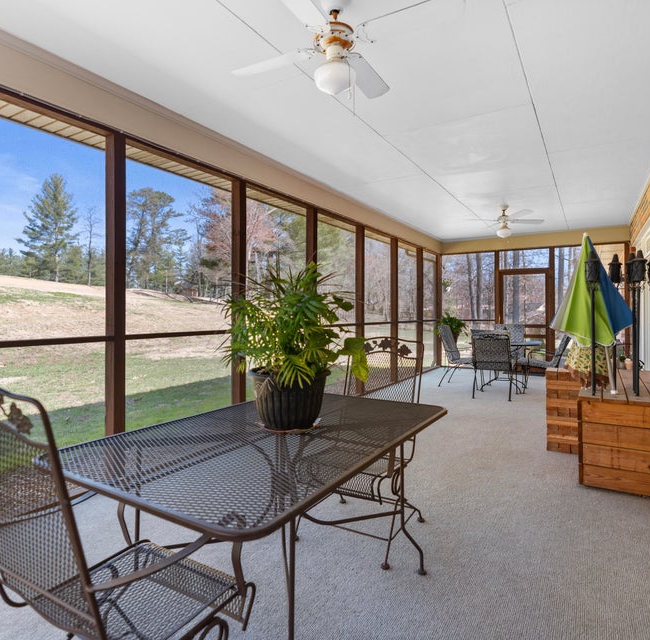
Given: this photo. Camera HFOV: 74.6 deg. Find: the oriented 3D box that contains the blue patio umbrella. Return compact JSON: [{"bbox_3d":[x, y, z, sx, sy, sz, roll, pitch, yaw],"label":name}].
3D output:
[{"bbox_3d":[2.032,-0.042,3.240,0.620,1.200,0.500,-9,1,32],"label":"blue patio umbrella"}]

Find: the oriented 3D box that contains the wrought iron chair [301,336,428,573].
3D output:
[{"bbox_3d":[0.215,0.632,2.365,0.640,1.030,0.750,1,1,32],"label":"wrought iron chair"}]

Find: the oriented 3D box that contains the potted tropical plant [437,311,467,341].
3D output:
[{"bbox_3d":[2.709,0.181,9.100,0.660,0.700,0.660,0,0,32],"label":"potted tropical plant"}]

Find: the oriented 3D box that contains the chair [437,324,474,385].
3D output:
[{"bbox_3d":[2.357,0.620,7.305,0.660,1.020,0.580,0,0,32],"label":"chair"}]

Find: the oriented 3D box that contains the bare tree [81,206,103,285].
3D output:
[{"bbox_3d":[-27.250,-8.615,50.000,2.800,9.400,2.800,1,1,32],"label":"bare tree"}]

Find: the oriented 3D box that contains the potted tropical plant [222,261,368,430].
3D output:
[{"bbox_3d":[-0.130,0.096,1.820,0.600,0.700,0.580,0,0,0],"label":"potted tropical plant"}]

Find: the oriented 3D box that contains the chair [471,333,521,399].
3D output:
[{"bbox_3d":[2.541,0.640,6.313,0.590,0.990,0.680,0,0,27],"label":"chair"}]

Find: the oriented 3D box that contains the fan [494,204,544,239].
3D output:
[{"bbox_3d":[2.547,-1.397,6.020,1.080,0.500,1.080,0,1,2],"label":"fan"}]

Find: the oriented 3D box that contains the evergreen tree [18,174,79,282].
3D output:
[{"bbox_3d":[-32.407,-10.724,50.000,7.200,12.700,7.000,1,1,32],"label":"evergreen tree"}]

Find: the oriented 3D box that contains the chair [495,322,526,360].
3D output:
[{"bbox_3d":[3.248,0.616,7.487,0.580,1.020,0.670,0,0,32],"label":"chair"}]

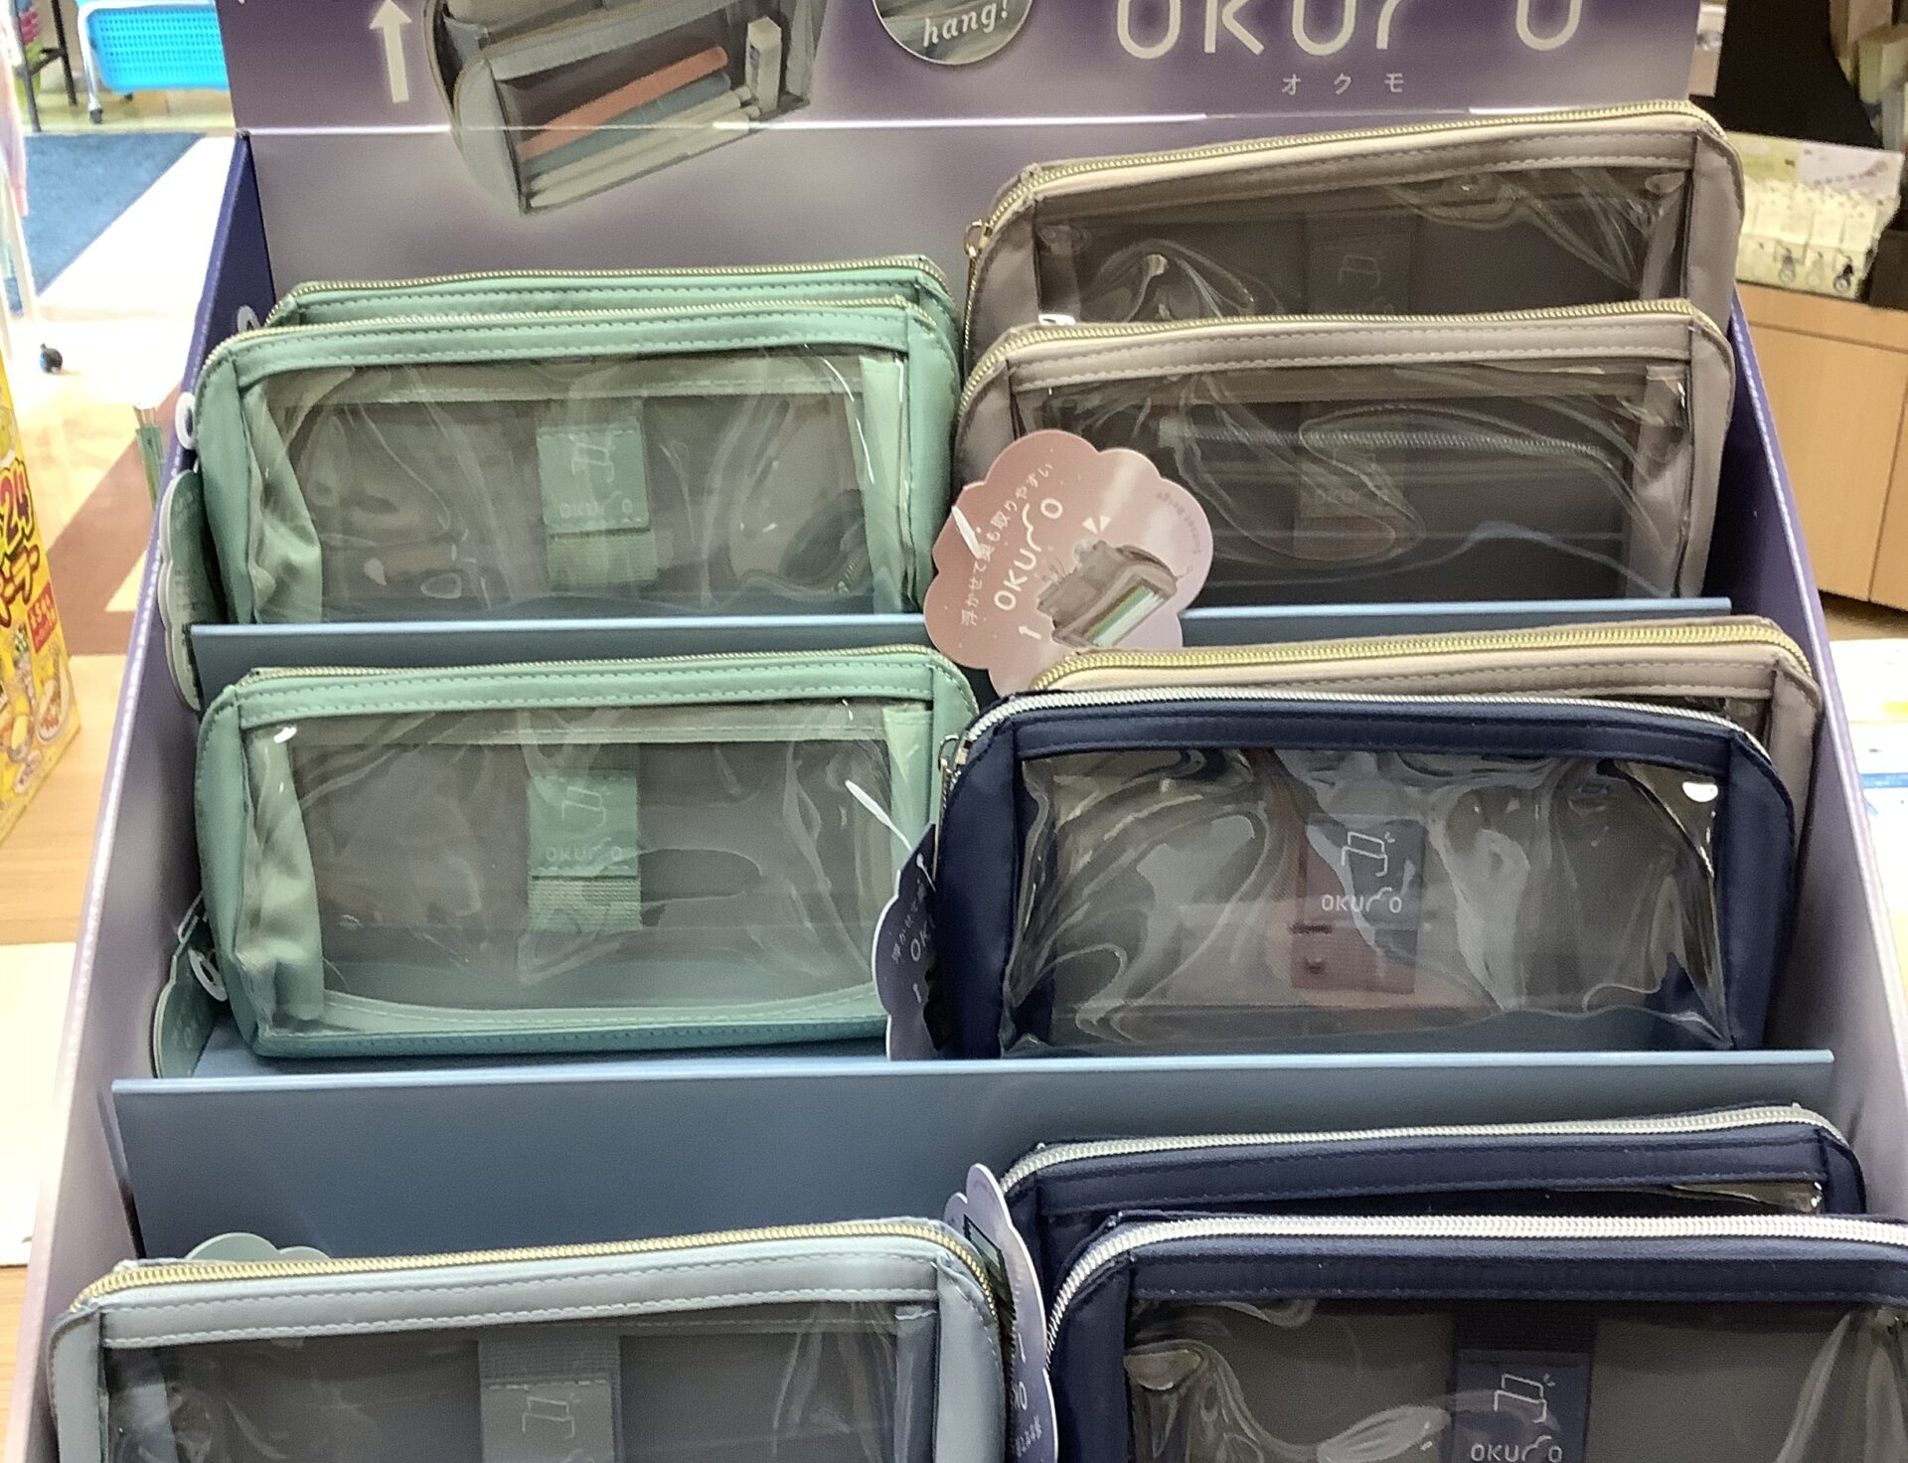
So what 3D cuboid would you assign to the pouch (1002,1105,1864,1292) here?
[{"bbox_3d":[0.113,0.138,0.538,0.203,0.097,0.054,-2,19,0],"label":"pouch"}]

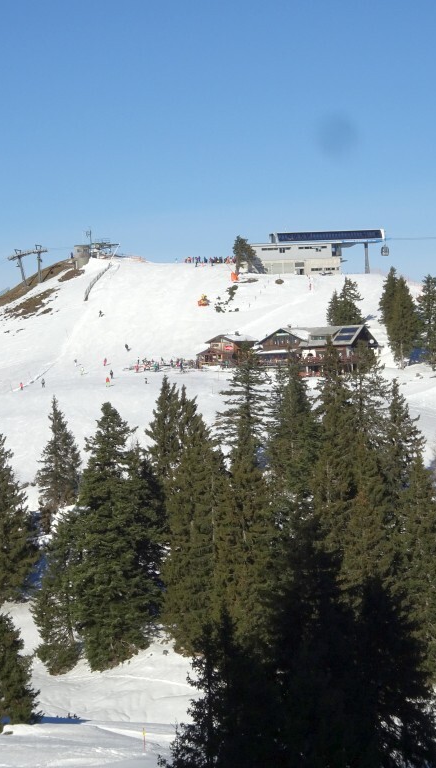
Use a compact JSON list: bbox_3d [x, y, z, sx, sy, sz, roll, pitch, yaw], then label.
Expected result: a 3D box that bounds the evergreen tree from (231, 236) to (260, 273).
[{"bbox_3d":[6.985,-31.984,580.000,6.730,9.310,6.730,0,1,0],"label":"evergreen tree"}]

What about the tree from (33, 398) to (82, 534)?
[{"bbox_3d":[-21.160,10.740,312.000,6.060,18.190,5.880,-1,-1,0],"label":"tree"}]

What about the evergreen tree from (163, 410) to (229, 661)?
[{"bbox_3d":[-2.470,15.620,249.000,7.150,25.670,6.940,-1,-1,0],"label":"evergreen tree"}]

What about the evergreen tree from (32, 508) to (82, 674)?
[{"bbox_3d":[-16.380,21.310,243.000,5.610,17.050,5.440,-1,-1,0],"label":"evergreen tree"}]

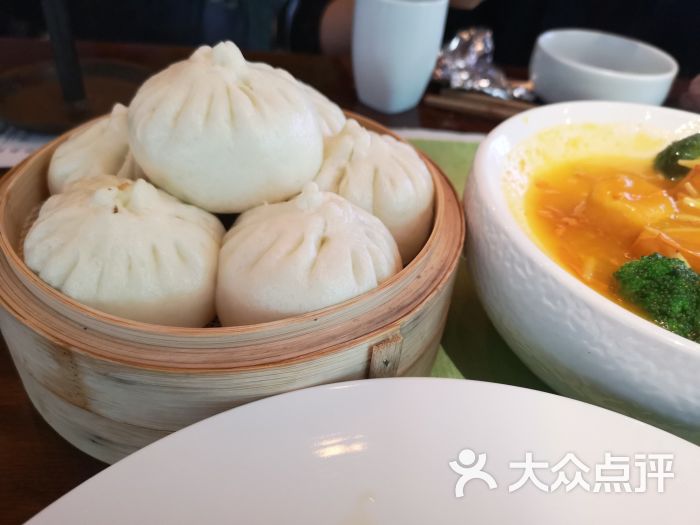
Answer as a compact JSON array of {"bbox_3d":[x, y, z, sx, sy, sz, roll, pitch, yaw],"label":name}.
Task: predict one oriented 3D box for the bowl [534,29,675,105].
[{"bbox_3d":[0.218,-0.157,0.487,0.116,0.059,0.116,3,41,-3],"label":"bowl"}]

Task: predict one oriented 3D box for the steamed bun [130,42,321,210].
[{"bbox_3d":[-0.050,-0.054,0.220,0.078,0.066,0.078,5,41,0],"label":"steamed bun"}]

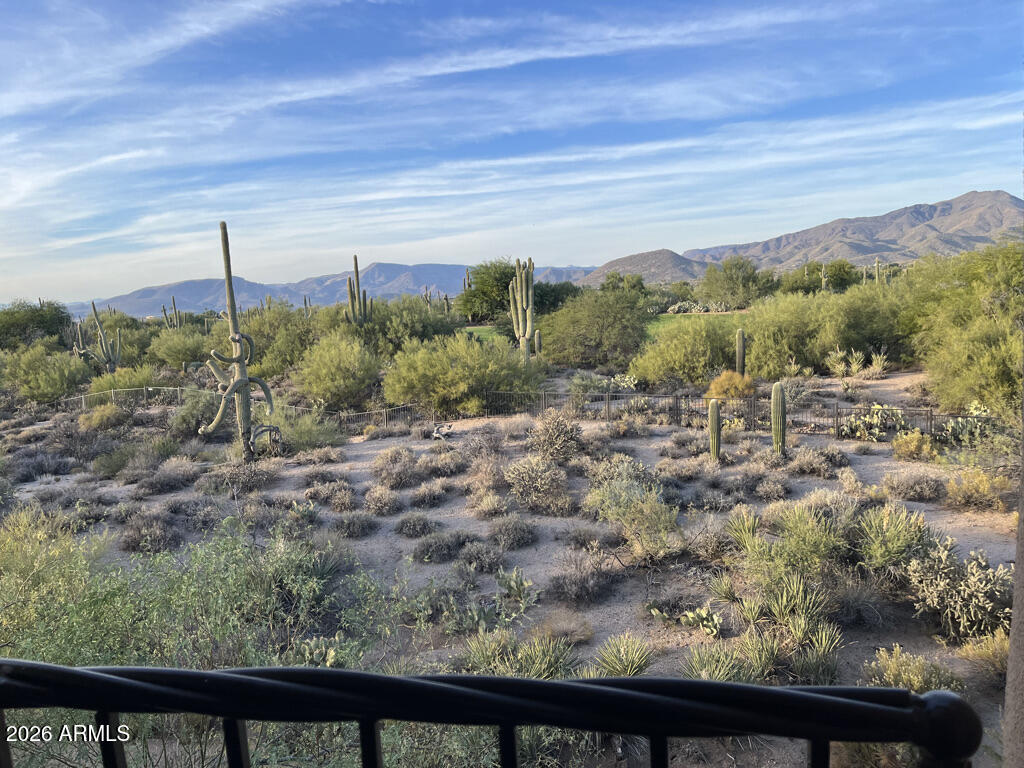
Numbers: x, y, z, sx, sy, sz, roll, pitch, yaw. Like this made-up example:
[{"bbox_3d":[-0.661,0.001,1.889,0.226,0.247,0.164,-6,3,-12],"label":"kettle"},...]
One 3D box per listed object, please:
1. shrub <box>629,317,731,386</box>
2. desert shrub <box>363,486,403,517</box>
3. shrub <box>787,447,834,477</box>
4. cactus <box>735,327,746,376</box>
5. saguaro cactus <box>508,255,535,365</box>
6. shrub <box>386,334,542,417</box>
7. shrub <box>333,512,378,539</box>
[{"bbox_3d":[8.287,-1.599,38.053,5.040,3.468,4.788,0,6,0],"label":"shrub"},{"bbox_3d":[-2.859,2.518,16.945,0.839,0.626,0.797,-4,8,-10],"label":"desert shrub"},{"bbox_3d":[8.373,2.154,21.583,1.274,0.787,1.147,0,6,0],"label":"shrub"},{"bbox_3d":[10.403,-1.169,34.950,0.379,2.630,0.379,-1,9,17],"label":"cactus"},{"bbox_3d":[0.546,-4.088,44.168,1.506,6.397,1.280,-3,7,1],"label":"saguaro cactus"},{"bbox_3d":[-2.544,-0.721,39.723,8.250,3.870,6.187,0,6,0],"label":"shrub"},{"bbox_3d":[-3.444,3.046,16.920,0.986,0.449,0.916,0,6,0],"label":"shrub"}]

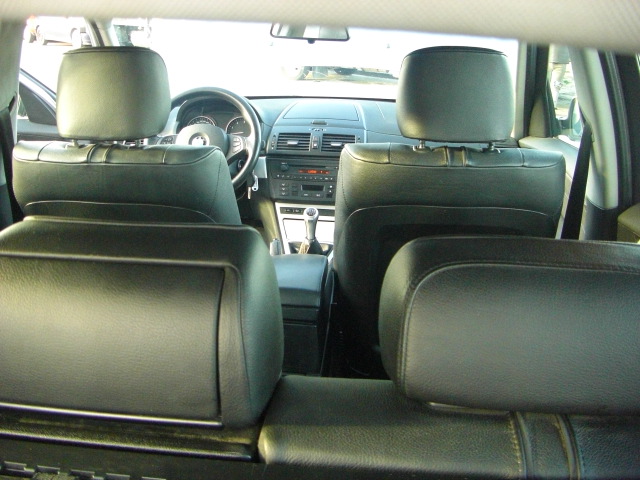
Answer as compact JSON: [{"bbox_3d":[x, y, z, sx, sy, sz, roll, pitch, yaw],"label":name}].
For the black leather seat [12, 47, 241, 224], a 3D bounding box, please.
[{"bbox_3d":[-0.393,-0.046,2.028,0.530,1.060,0.770,2,21,4],"label":"black leather seat"}]

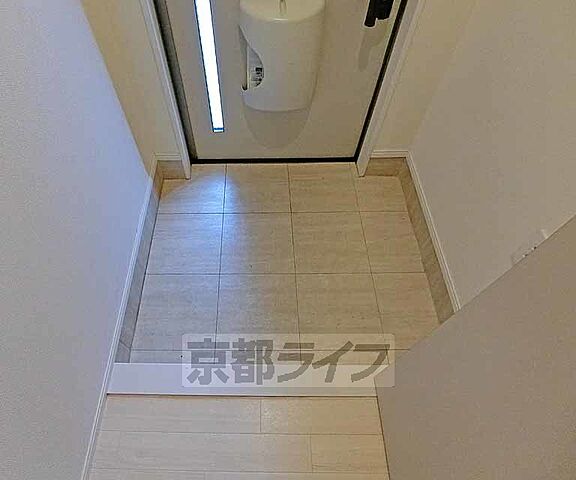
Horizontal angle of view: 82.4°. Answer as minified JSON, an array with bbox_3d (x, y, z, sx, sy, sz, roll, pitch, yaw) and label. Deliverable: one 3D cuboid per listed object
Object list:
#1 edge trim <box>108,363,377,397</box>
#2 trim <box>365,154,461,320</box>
[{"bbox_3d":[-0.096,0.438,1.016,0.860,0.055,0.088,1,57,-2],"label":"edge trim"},{"bbox_3d":[0.500,-0.028,1.393,0.183,0.175,0.813,0,58,-3],"label":"trim"}]

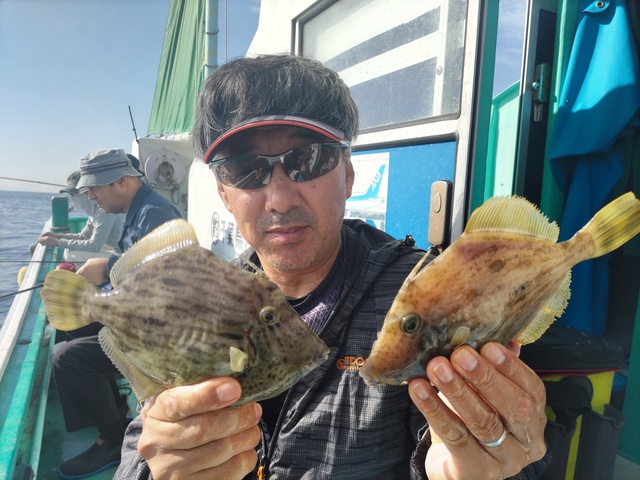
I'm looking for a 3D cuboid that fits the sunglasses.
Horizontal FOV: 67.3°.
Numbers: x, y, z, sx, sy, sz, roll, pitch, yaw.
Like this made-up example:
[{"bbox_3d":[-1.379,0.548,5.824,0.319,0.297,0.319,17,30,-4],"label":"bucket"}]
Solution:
[{"bbox_3d":[-0.038,-0.073,0.524,0.143,0.044,0.145,-8,7,0],"label":"sunglasses"}]

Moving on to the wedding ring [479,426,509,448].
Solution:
[{"bbox_3d":[0.121,0.138,0.342,0.021,0.004,0.021,-25,24,12],"label":"wedding ring"}]

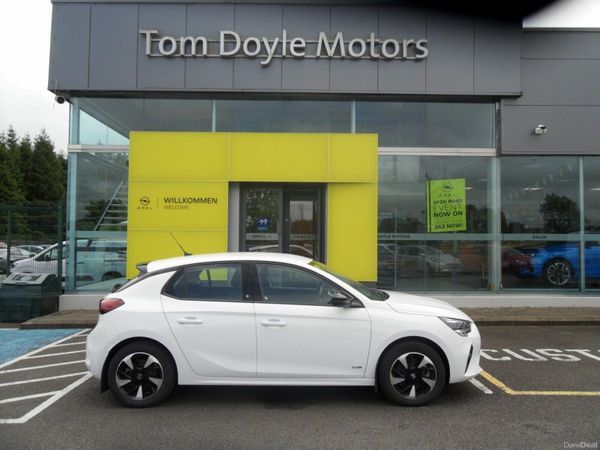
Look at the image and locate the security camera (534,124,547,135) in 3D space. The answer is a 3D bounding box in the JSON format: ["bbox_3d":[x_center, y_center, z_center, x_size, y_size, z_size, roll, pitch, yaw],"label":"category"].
[{"bbox_3d":[5.061,-2.007,10.200,0.160,0.170,0.240,1,-2,-11],"label":"security camera"}]

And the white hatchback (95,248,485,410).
[{"bbox_3d":[-0.155,0.994,5.330,4.060,1.435,1.780,0,-2,-1],"label":"white hatchback"}]

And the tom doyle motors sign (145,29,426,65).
[{"bbox_3d":[-0.324,-3.606,9.880,5.860,0.710,0.130,0,-2,-1],"label":"tom doyle motors sign"}]

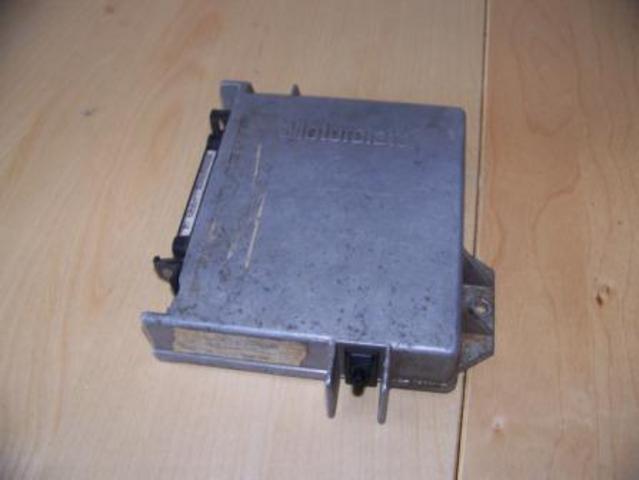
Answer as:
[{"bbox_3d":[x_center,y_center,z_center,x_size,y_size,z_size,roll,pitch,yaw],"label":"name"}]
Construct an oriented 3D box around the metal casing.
[{"bbox_3d":[0.007,-0.006,0.378,0.192,0.056,0.205,5,57,6],"label":"metal casing"}]

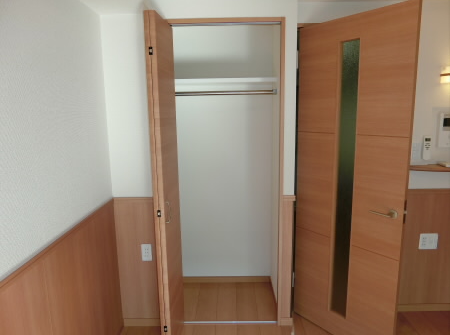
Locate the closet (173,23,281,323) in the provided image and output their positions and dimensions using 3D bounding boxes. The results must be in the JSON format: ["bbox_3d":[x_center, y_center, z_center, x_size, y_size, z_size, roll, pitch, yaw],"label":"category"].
[{"bbox_3d":[-0.003,0.071,2.312,0.725,1.940,0.580,-1,9,0],"label":"closet"}]

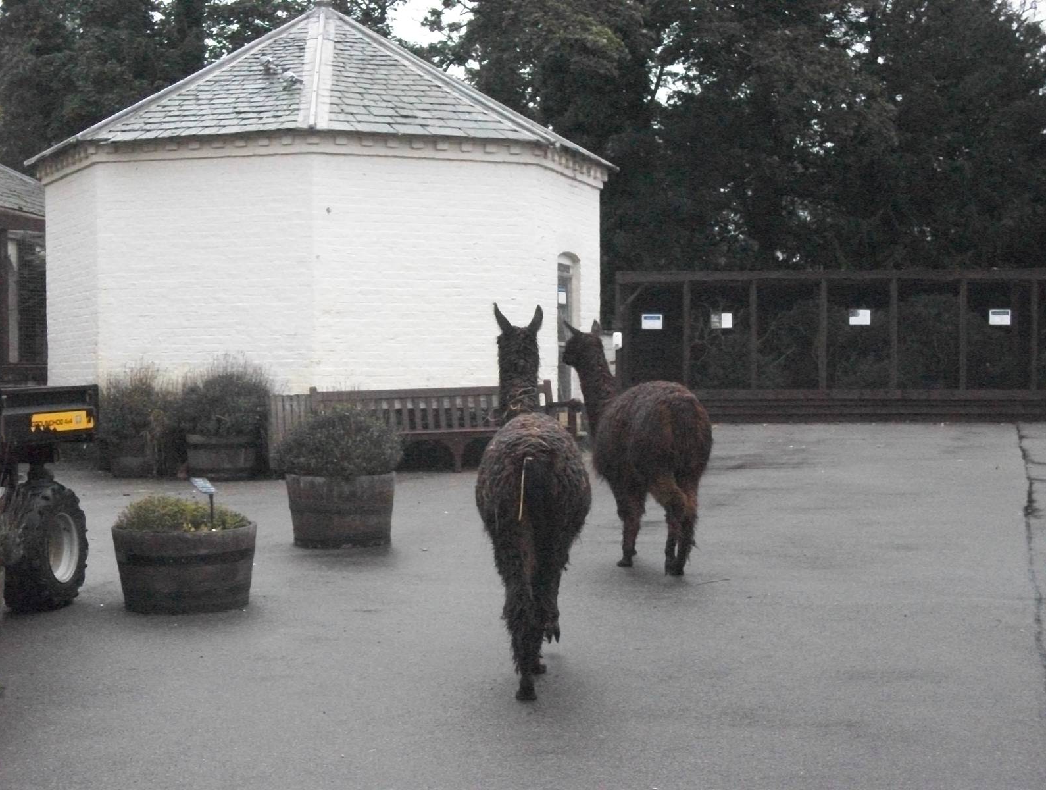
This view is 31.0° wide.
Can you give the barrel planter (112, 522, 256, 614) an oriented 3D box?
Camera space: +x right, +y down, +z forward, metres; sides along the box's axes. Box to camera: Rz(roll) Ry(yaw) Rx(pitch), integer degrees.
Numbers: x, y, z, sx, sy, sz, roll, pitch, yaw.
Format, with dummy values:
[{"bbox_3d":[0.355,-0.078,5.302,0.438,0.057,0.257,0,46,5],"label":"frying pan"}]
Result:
[{"bbox_3d":[-1.683,0.847,9.431,0.715,0.410,0.715,0,2,0],"label":"barrel planter"}]

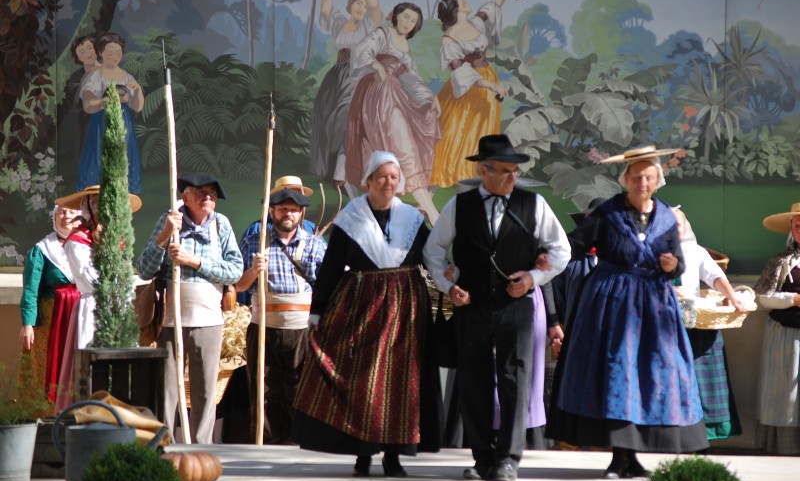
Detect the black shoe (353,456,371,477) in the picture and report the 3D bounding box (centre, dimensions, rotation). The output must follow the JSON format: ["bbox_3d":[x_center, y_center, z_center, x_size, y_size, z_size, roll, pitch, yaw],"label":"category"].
[{"bbox_3d":[-0.195,1.145,18.650,0.090,0.110,0.250,0,0,11],"label":"black shoe"}]

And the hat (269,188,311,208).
[{"bbox_3d":[-0.640,-0.242,20.900,0.280,0.120,0.280,0,0,-7],"label":"hat"}]

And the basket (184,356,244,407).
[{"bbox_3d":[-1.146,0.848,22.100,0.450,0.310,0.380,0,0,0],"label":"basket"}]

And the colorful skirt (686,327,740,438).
[{"bbox_3d":[1.730,0.777,21.300,0.560,0.760,0.500,1,0,17],"label":"colorful skirt"}]

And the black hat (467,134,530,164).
[{"bbox_3d":[0.499,-0.461,18.600,0.310,0.145,0.340,2,5,0],"label":"black hat"}]

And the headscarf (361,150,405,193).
[{"bbox_3d":[-0.089,-0.347,18.750,0.225,0.215,0.230,0,0,-15],"label":"headscarf"}]

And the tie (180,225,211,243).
[{"bbox_3d":[-1.196,-0.041,21.550,0.175,0.105,0.050,2,-6,-5],"label":"tie"}]

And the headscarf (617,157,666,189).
[{"bbox_3d":[1.236,-0.352,18.720,0.240,0.180,0.230,-3,3,-1],"label":"headscarf"}]

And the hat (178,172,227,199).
[{"bbox_3d":[-1.110,-0.304,20.500,0.290,0.145,0.290,5,-3,-17],"label":"hat"}]

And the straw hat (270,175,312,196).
[{"bbox_3d":[-0.677,-0.332,22.400,0.300,0.115,0.320,0,0,-6],"label":"straw hat"}]

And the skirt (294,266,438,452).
[{"bbox_3d":[-0.171,0.610,18.750,0.740,0.950,0.660,0,0,-7],"label":"skirt"}]

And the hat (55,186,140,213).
[{"bbox_3d":[-1.756,-0.242,21.400,0.500,0.130,0.490,3,3,0],"label":"hat"}]

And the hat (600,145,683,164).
[{"bbox_3d":[1.230,-0.436,18.720,0.415,0.080,0.415,-9,2,-1],"label":"hat"}]

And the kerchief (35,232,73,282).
[{"bbox_3d":[-1.999,0.100,21.700,0.380,0.300,0.270,0,0,-24],"label":"kerchief"}]

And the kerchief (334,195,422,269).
[{"bbox_3d":[-0.110,-0.046,18.750,0.450,0.385,0.300,0,0,-14],"label":"kerchief"}]

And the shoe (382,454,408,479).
[{"bbox_3d":[-0.025,1.147,18.650,0.090,0.115,0.250,0,0,-19],"label":"shoe"}]

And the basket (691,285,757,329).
[{"bbox_3d":[1.800,0.378,20.700,0.430,0.230,0.320,-1,10,-6],"label":"basket"}]

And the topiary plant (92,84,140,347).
[{"bbox_3d":[-1.512,-0.133,19.600,0.260,1.400,0.260,0,0,0],"label":"topiary plant"}]

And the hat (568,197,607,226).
[{"bbox_3d":[1.157,-0.168,21.300,0.380,0.150,0.380,0,0,0],"label":"hat"}]

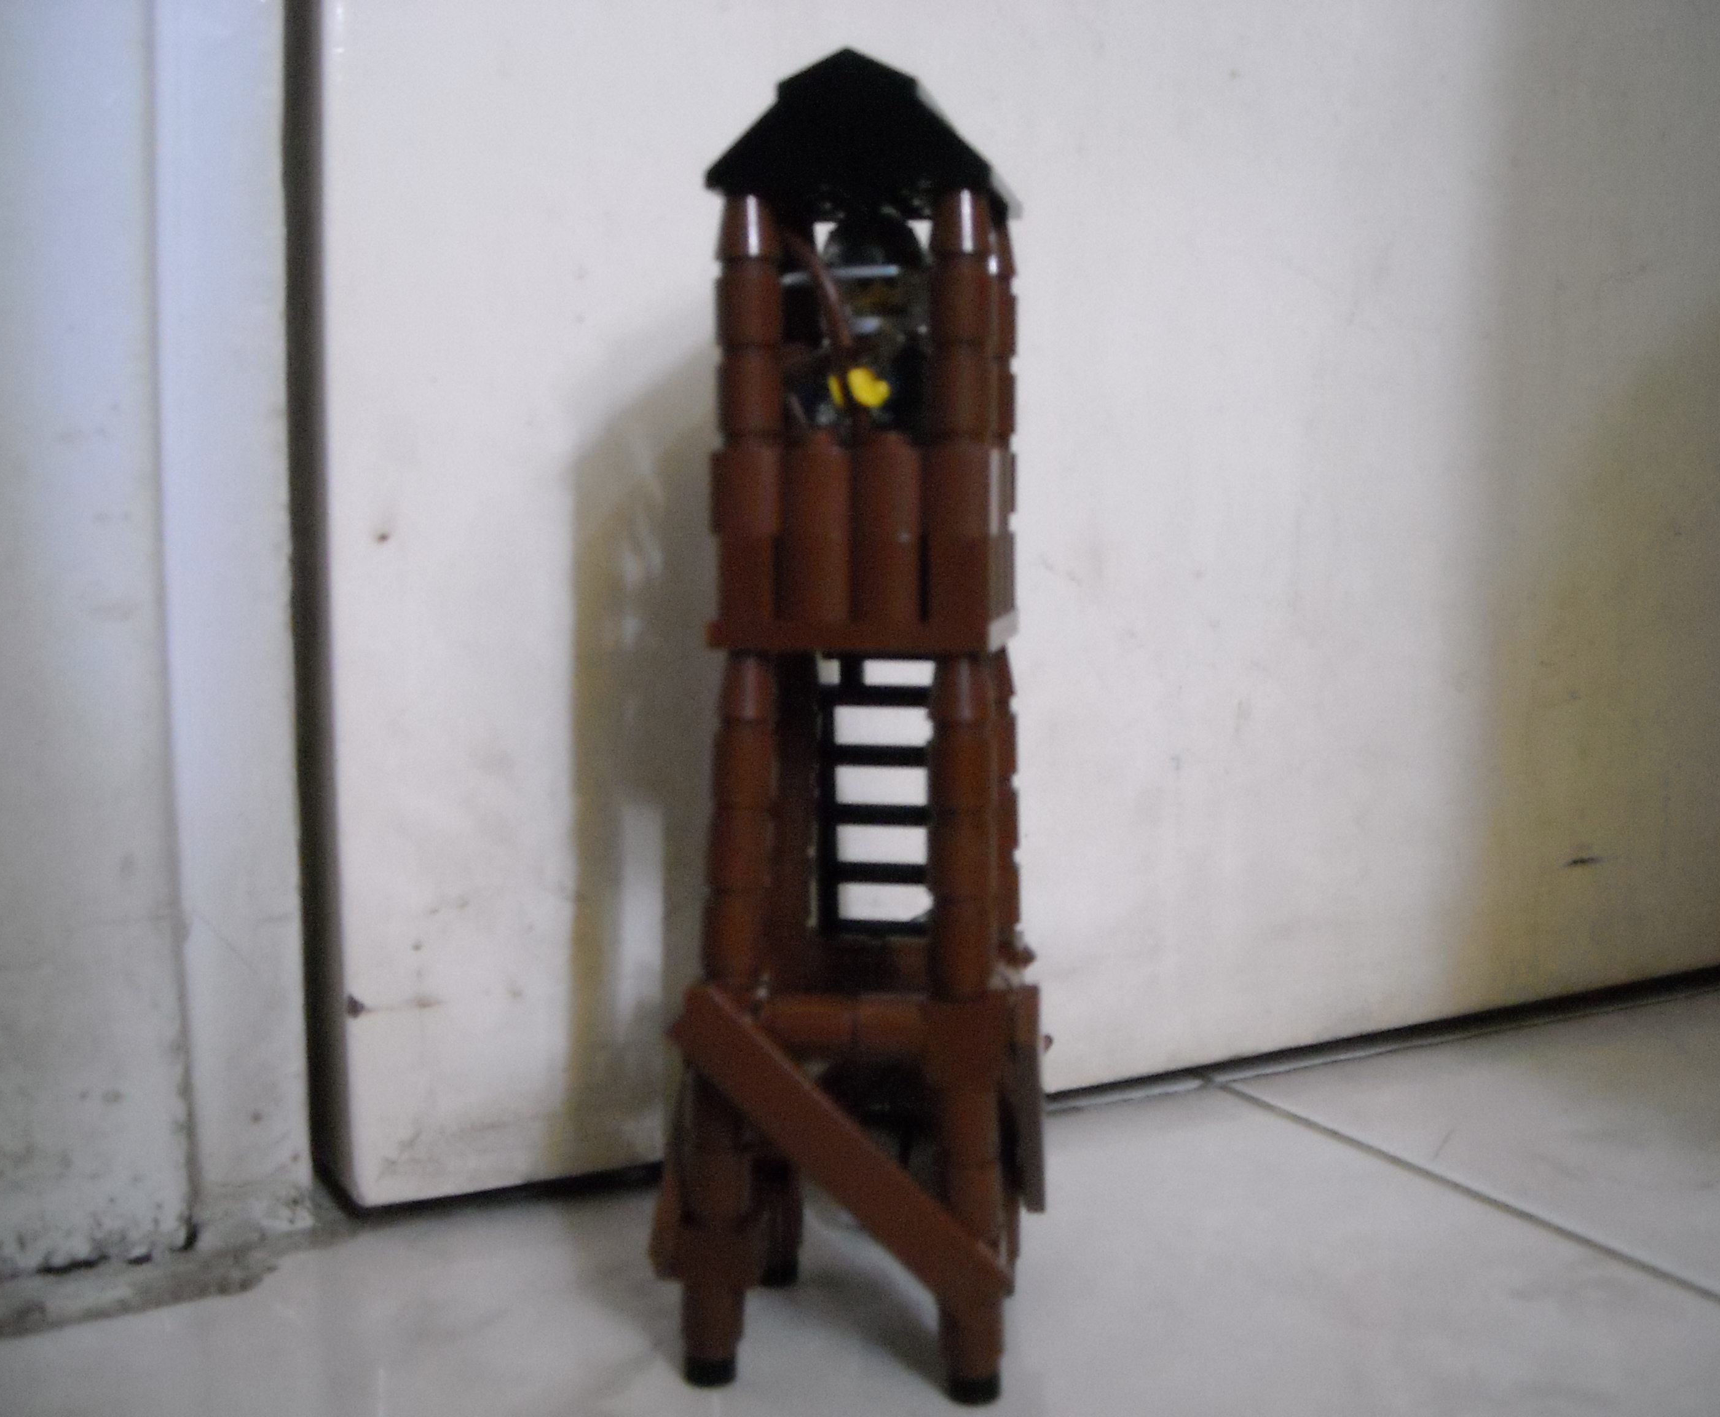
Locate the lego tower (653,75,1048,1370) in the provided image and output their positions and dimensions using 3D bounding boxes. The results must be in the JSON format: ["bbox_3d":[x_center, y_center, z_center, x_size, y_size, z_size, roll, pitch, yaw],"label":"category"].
[{"bbox_3d":[0.000,0.002,0.230,0.043,0.151,0.043,1,6,11],"label":"lego tower"}]

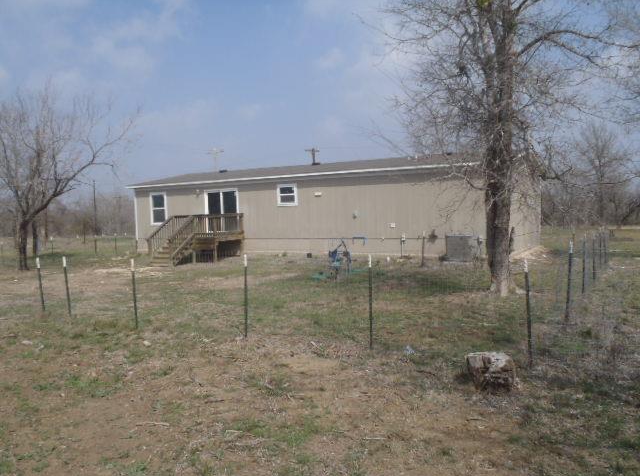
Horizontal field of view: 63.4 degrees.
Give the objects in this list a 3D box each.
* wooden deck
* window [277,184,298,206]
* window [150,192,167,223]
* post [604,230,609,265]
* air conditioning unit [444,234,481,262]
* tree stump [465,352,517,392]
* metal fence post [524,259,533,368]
[{"bbox_3d":[-5.580,0.048,23.553,2.550,2.150,3.500,0,3,29],"label":"wooden deck"},{"bbox_3d":[-1.467,-1.920,23.223,1.080,0.940,0.100,0,3,29],"label":"window"},{"bbox_3d":[-8.457,-1.561,27.111,1.200,1.730,0.100,0,3,29],"label":"window"},{"bbox_3d":[9.961,0.313,18.000,0.045,1.200,0.045,0,3,29],"label":"post"},{"bbox_3d":[5.138,0.380,18.734,0.980,0.920,0.850,0,3,29],"label":"air conditioning unit"},{"bbox_3d":[1.733,1.349,5.269,0.480,0.280,0.410,-1,2,18],"label":"tree stump"},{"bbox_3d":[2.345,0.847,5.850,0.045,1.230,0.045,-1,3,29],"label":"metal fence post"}]

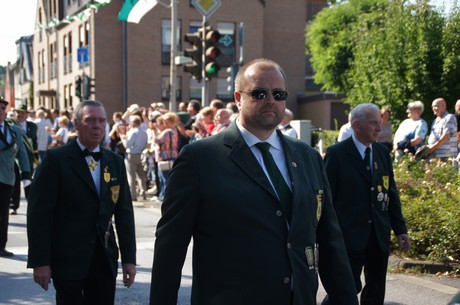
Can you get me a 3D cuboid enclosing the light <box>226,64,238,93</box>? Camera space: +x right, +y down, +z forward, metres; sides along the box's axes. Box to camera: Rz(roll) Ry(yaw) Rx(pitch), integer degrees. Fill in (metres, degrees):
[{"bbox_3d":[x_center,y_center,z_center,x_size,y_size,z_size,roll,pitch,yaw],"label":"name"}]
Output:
[{"bbox_3d":[0.083,-2.196,28.500,0.360,0.880,0.280,1,2,22],"label":"light"}]

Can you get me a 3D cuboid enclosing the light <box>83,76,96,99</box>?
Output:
[{"bbox_3d":[-5.818,-2.698,39.900,0.380,0.900,0.280,-1,2,-18],"label":"light"}]

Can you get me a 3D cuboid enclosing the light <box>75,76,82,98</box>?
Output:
[{"bbox_3d":[-6.290,-2.692,39.800,0.280,0.900,0.360,0,2,-12],"label":"light"}]

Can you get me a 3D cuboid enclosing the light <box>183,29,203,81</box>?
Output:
[{"bbox_3d":[-0.665,-1.762,17.200,0.360,0.900,0.280,0,2,-13],"label":"light"}]

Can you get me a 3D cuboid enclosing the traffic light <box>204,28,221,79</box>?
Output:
[{"bbox_3d":[-0.313,-1.761,17.100,0.270,0.880,0.340,-1,2,-16],"label":"traffic light"}]

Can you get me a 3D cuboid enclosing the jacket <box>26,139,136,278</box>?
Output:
[{"bbox_3d":[-0.792,0.304,5.100,0.520,0.730,0.330,-1,2,-23],"label":"jacket"}]

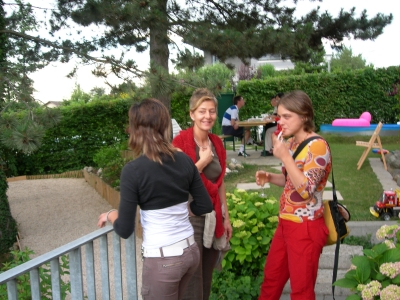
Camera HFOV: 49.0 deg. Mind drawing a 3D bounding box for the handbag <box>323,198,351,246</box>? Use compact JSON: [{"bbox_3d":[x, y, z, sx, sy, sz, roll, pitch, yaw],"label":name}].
[{"bbox_3d":[0.705,0.380,2.300,0.130,0.220,0.240,-6,5,29],"label":"handbag"}]

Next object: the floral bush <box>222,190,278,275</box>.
[{"bbox_3d":[0.391,0.639,3.400,0.600,0.670,0.550,-1,4,0],"label":"floral bush"}]

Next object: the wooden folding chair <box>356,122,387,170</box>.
[{"bbox_3d":[2.938,-0.060,7.500,0.510,0.790,0.480,0,5,16],"label":"wooden folding chair"}]

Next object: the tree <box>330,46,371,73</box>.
[{"bbox_3d":[9.664,-3.909,28.210,3.000,5.400,3.000,-1,4,0],"label":"tree"}]

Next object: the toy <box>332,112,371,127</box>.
[{"bbox_3d":[4.658,-0.913,13.500,1.120,0.460,0.800,-1,4,0],"label":"toy"}]

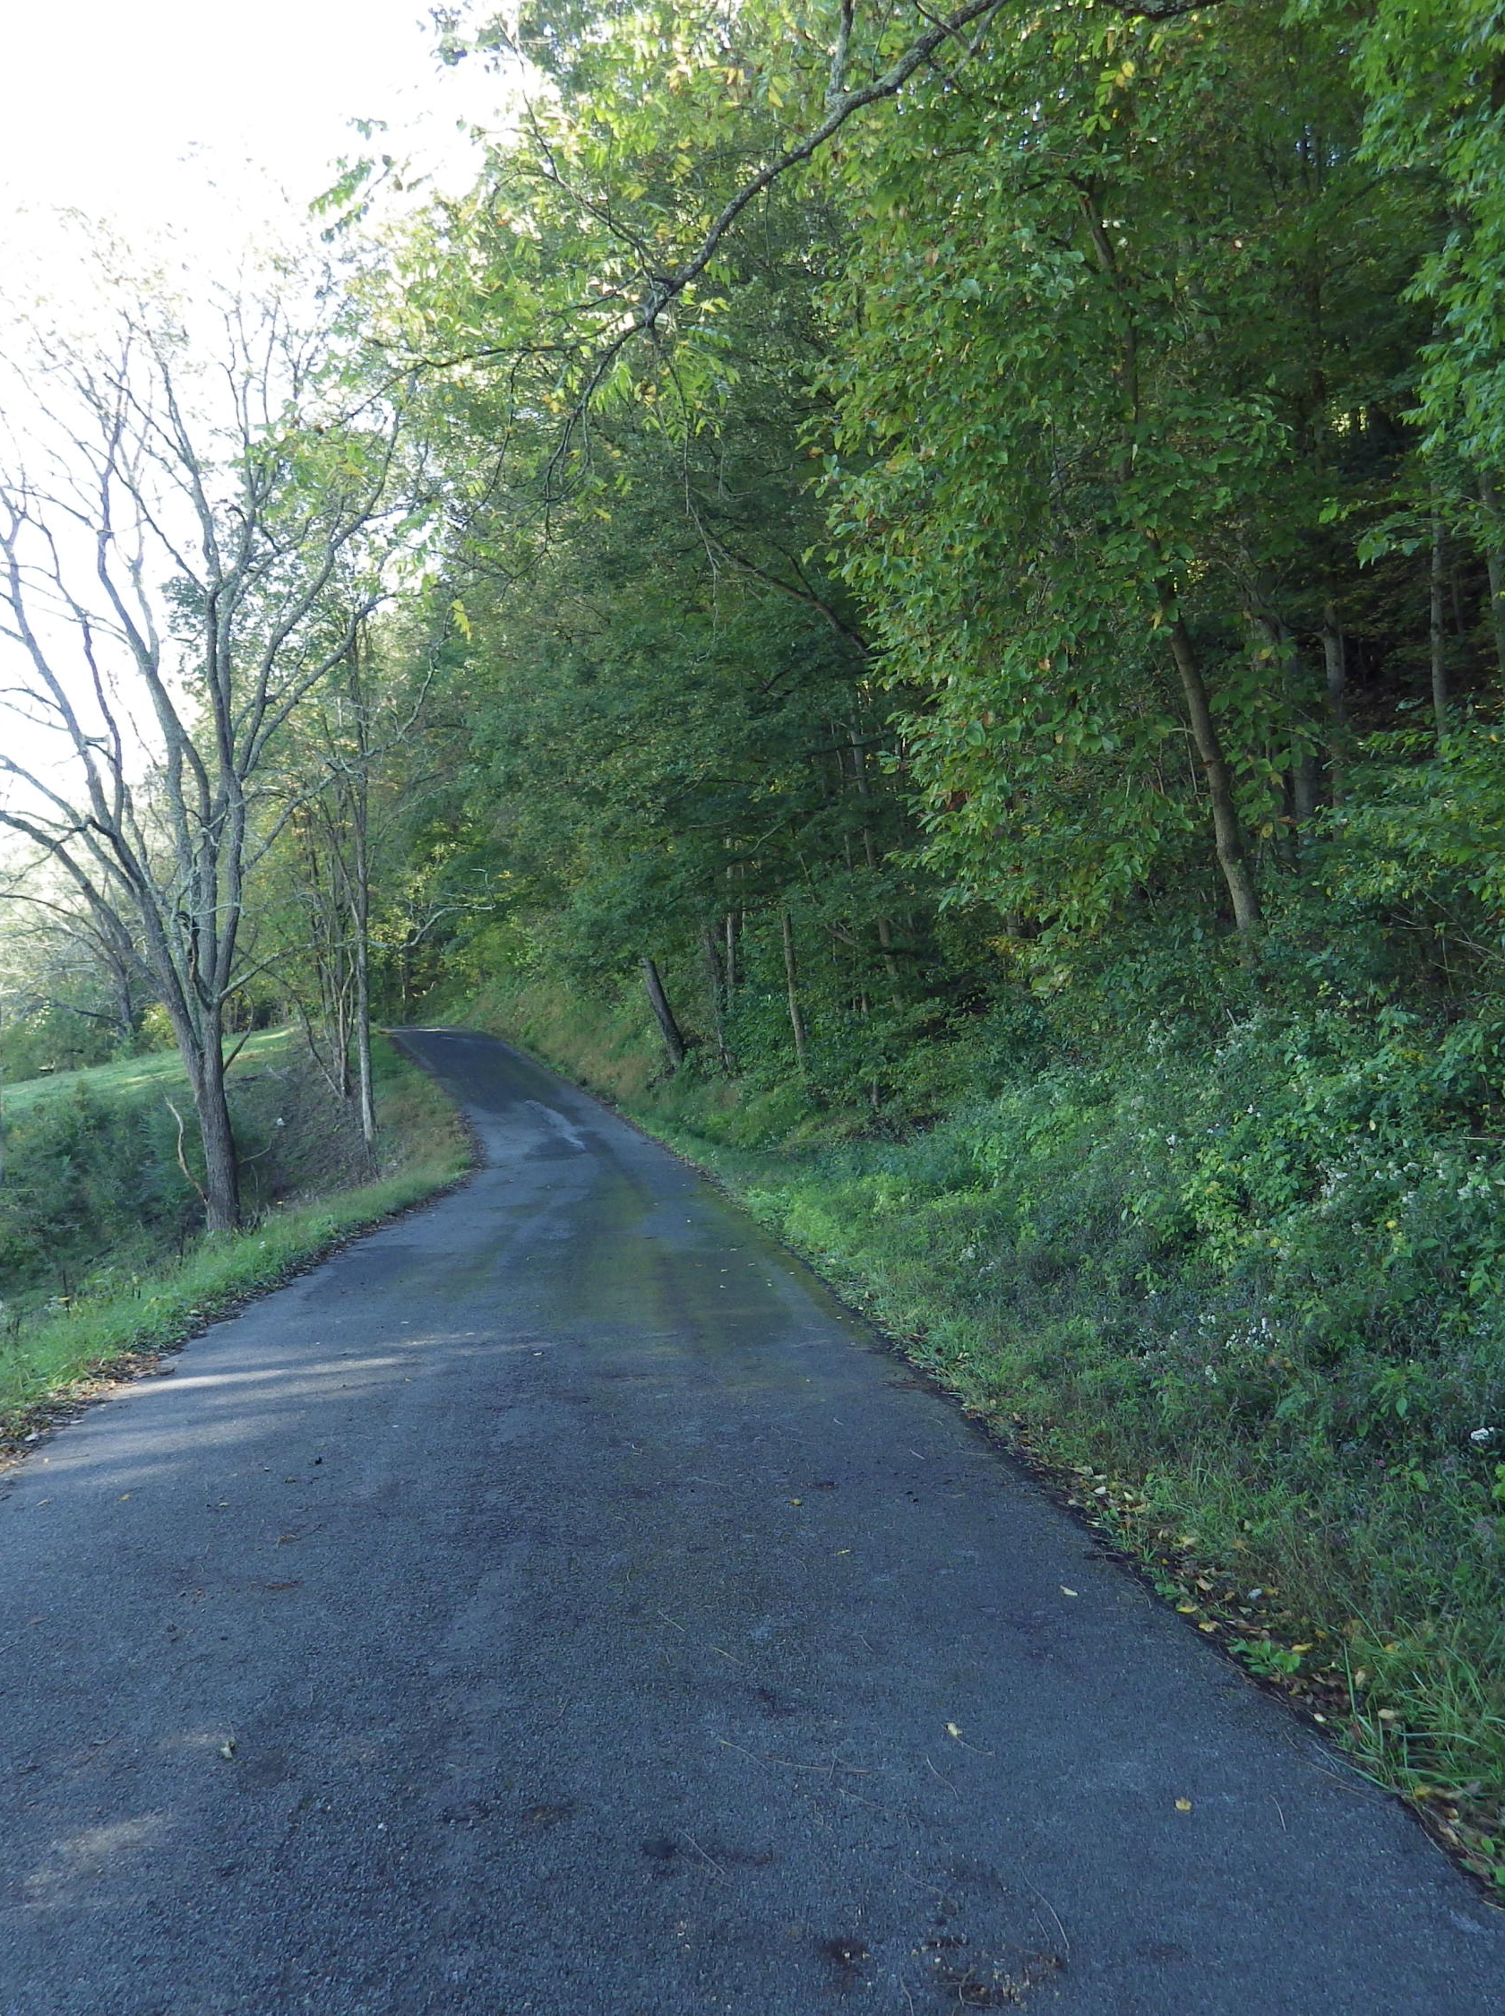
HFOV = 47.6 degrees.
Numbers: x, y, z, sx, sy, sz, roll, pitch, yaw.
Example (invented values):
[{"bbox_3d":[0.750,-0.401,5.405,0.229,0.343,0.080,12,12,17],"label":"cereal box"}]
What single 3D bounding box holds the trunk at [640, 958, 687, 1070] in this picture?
[{"bbox_3d":[-2.102,0.135,40.027,0.374,2.692,0.374,-16,-1,0],"label":"trunk"}]

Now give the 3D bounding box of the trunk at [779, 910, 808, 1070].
[{"bbox_3d":[0.839,-0.366,35.033,0.206,3.281,0.206,-5,-1,0],"label":"trunk"}]

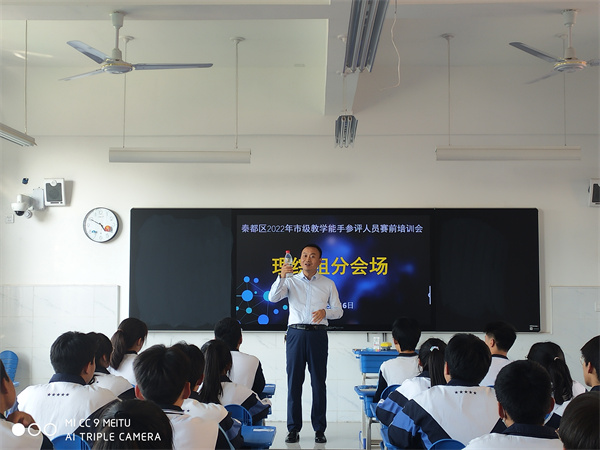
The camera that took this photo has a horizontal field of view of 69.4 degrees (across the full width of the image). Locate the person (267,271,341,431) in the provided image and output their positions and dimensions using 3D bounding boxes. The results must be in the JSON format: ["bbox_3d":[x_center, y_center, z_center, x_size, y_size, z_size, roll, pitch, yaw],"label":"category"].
[{"bbox_3d":[0.054,1.046,3.888,0.660,1.740,0.420,0,-3,3],"label":"person"}]

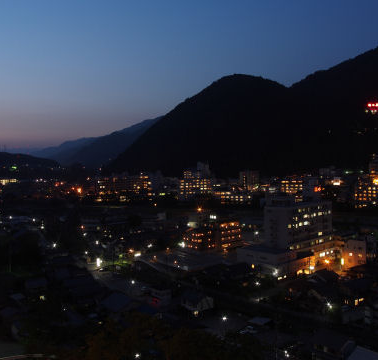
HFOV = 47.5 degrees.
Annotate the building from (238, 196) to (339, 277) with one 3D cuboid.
[{"bbox_3d":[55.000,26.236,233.872,25.000,35.000,63.000,3,4,42],"label":"building"}]

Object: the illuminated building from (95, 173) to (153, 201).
[{"bbox_3d":[-82.000,7.030,553.296,72.000,37.000,20.000,0,3,-7],"label":"illuminated building"}]

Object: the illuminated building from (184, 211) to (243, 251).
[{"bbox_3d":[13.800,29.660,244.083,21.000,21.000,27.000,-3,4,-42],"label":"illuminated building"}]

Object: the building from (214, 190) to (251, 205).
[{"bbox_3d":[49.500,20.428,493.963,41.000,17.000,15.000,0,3,-5],"label":"building"}]

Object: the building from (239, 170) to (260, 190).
[{"bbox_3d":[88.500,2.308,636.162,27.000,33.000,18.000,0,3,0],"label":"building"}]

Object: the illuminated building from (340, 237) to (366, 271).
[{"bbox_3d":[86.500,37.923,226.525,11.500,14.500,9.500,2,4,30],"label":"illuminated building"}]

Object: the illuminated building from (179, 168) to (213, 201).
[{"bbox_3d":[9.000,5.716,541.202,39.000,41.000,18.000,-1,3,-12],"label":"illuminated building"}]

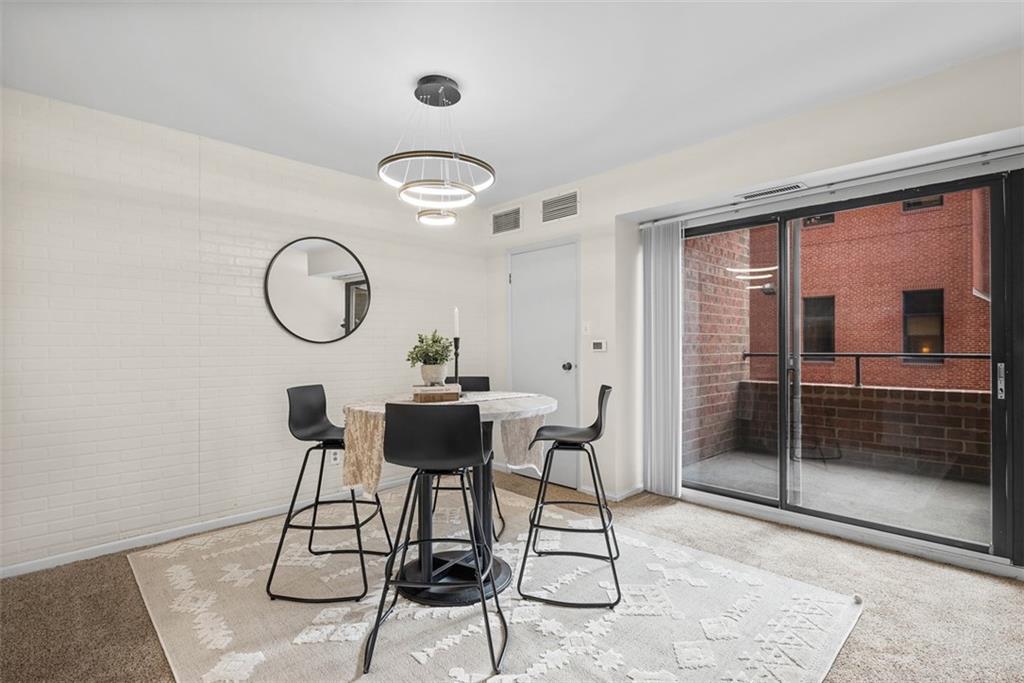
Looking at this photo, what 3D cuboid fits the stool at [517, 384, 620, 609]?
[{"bbox_3d":[0.311,0.726,2.486,0.480,0.988,0.535,0,0,9],"label":"stool"}]

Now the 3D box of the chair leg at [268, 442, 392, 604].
[{"bbox_3d":[-0.920,0.866,2.519,0.480,0.707,0.535,0,0,1],"label":"chair leg"}]

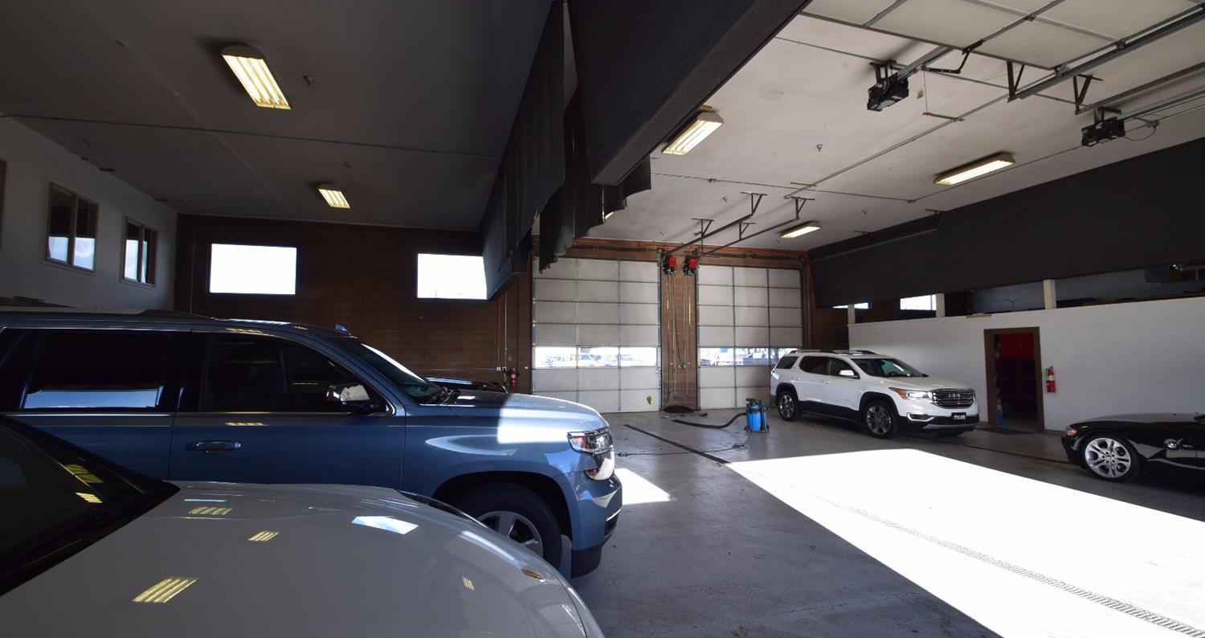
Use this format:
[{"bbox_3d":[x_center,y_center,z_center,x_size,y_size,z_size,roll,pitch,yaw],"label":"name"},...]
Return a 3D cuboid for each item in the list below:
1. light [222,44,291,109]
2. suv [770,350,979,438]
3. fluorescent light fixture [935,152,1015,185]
[{"bbox_3d":[-3.984,-2.788,5.846,0.400,0.140,1.180,1,-4,-18],"label":"light"},{"bbox_3d":[5.941,1.614,11.655,1.950,1.720,4.920,0,-4,-16],"label":"suv"},{"bbox_3d":[6.693,-2.689,9.073,0.400,0.140,1.180,1,-4,-18],"label":"fluorescent light fixture"}]

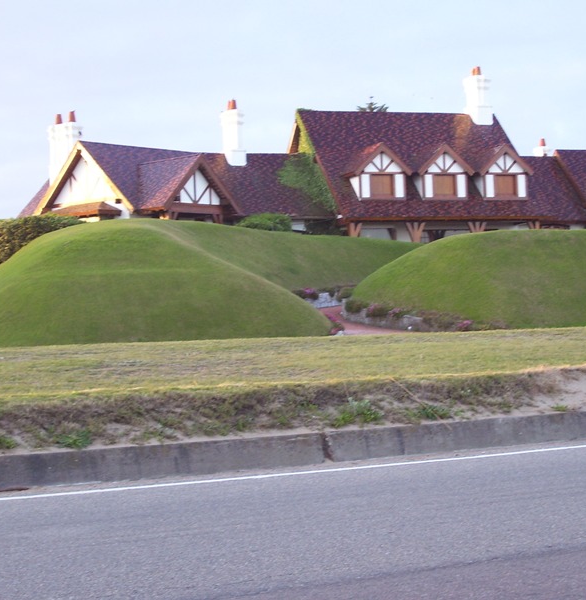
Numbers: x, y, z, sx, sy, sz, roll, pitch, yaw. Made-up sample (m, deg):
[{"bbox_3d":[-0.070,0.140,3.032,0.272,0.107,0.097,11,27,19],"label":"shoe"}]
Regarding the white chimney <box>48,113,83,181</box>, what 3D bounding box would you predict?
[{"bbox_3d":[-9.586,-6.364,64.500,1.600,3.300,0.650,-1,1,40],"label":"white chimney"}]

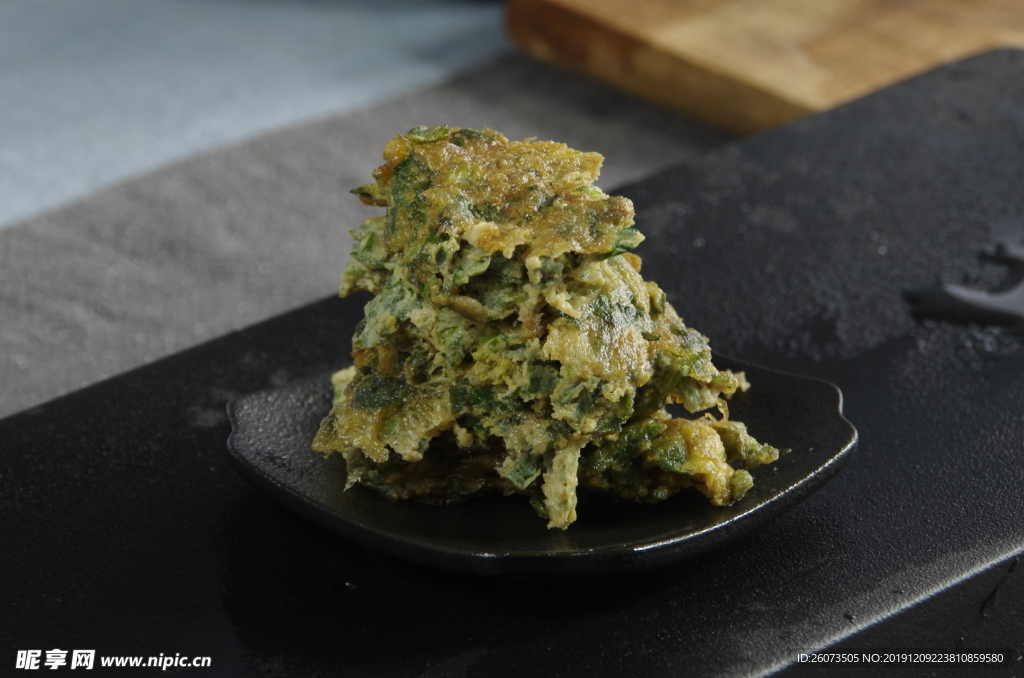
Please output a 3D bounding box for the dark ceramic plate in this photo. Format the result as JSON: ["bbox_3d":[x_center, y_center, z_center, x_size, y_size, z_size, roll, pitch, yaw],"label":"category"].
[{"bbox_3d":[0.007,0.029,1.367,0.136,0.021,0.136,19,30,37],"label":"dark ceramic plate"}]

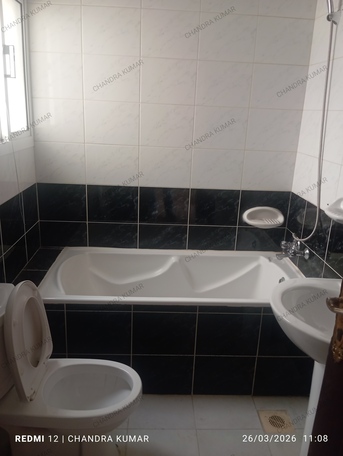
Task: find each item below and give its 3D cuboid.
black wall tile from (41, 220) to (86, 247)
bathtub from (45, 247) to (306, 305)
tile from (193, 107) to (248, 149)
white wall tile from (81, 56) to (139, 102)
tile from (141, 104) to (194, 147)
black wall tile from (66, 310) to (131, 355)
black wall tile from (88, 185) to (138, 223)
[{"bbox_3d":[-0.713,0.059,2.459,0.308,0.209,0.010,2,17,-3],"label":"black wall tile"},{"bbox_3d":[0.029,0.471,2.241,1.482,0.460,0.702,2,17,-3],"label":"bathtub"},{"bbox_3d":[0.303,-0.619,2.285,0.331,0.252,0.010,2,17,-3],"label":"tile"},{"bbox_3d":[-0.344,-0.870,2.162,0.330,0.251,0.010,2,16,-3],"label":"white wall tile"},{"bbox_3d":[-0.025,-0.619,2.247,0.330,0.251,0.010,2,16,-3],"label":"tile"},{"bbox_3d":[-0.365,0.534,1.879,0.330,0.250,0.010,2,16,-3],"label":"black wall tile"},{"bbox_3d":[-0.376,-0.150,2.367,0.330,0.245,0.010,2,16,-3],"label":"black wall tile"}]

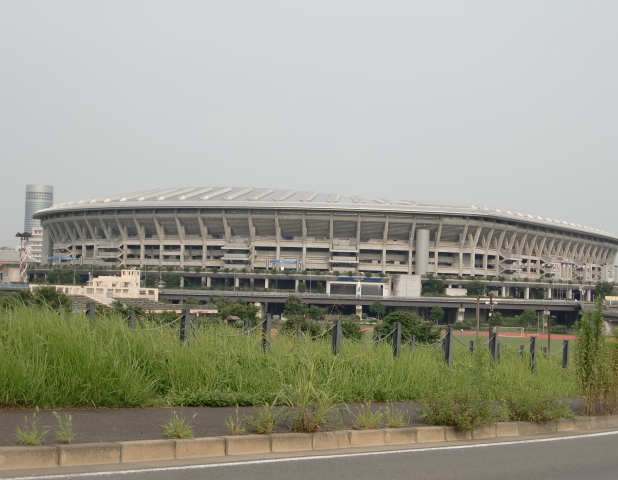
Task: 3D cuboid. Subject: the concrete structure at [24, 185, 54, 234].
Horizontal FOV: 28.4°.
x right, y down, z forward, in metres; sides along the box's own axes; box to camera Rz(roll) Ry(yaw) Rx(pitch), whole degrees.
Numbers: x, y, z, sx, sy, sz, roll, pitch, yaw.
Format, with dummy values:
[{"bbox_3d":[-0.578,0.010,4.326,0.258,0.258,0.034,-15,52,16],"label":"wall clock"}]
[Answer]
[{"bbox_3d":[-371.870,-1.370,1675.000,37.000,146.000,37.000,3,-2,-13],"label":"concrete structure"}]

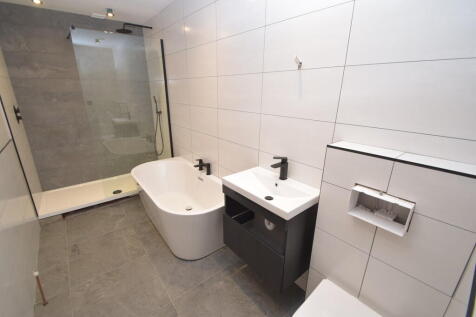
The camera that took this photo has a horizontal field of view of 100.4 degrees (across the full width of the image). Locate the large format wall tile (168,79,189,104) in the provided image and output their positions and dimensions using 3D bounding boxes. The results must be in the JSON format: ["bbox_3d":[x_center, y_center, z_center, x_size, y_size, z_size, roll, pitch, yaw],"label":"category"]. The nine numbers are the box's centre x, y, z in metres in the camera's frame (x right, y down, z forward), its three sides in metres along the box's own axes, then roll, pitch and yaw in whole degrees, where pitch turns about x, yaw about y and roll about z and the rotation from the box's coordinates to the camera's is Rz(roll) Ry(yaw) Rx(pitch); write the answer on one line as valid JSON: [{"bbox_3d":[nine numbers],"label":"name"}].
[{"bbox_3d":[-0.780,-0.885,2.627,0.010,0.300,0.600,-15,25,-38],"label":"large format wall tile"}]

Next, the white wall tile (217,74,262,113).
[{"bbox_3d":[-0.002,-0.579,1.766,0.010,0.300,0.600,-15,25,-38],"label":"white wall tile"}]

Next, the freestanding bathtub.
[{"bbox_3d":[-0.682,0.521,2.344,0.765,0.590,1.540,-15,25,-38],"label":"freestanding bathtub"}]

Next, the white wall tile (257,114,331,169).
[{"bbox_3d":[0.388,-0.144,1.444,0.011,0.304,0.597,-15,25,-38],"label":"white wall tile"}]

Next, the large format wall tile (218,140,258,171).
[{"bbox_3d":[-0.008,-0.012,1.962,0.010,0.300,0.600,-15,25,-38],"label":"large format wall tile"}]

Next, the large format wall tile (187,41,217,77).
[{"bbox_3d":[-0.387,-1.017,2.099,0.011,0.304,0.597,-15,25,-38],"label":"large format wall tile"}]

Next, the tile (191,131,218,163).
[{"bbox_3d":[-0.393,-0.156,2.396,0.011,0.304,0.597,-15,25,-38],"label":"tile"}]

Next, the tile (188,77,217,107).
[{"bbox_3d":[-0.389,-0.730,2.198,0.011,0.304,0.597,-15,25,-38],"label":"tile"}]

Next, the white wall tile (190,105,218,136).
[{"bbox_3d":[-0.394,-0.448,2.294,0.010,0.300,0.600,-15,25,-38],"label":"white wall tile"}]

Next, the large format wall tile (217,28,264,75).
[{"bbox_3d":[0.002,-0.868,1.672,0.011,0.304,0.597,-15,25,-38],"label":"large format wall tile"}]

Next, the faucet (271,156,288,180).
[{"bbox_3d":[0.298,0.091,1.462,0.162,0.174,0.050,-15,25,-38],"label":"faucet"}]

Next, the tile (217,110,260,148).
[{"bbox_3d":[-0.005,-0.295,1.864,0.010,0.300,0.600,-15,25,-38],"label":"tile"}]

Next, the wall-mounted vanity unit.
[{"bbox_3d":[0.227,0.475,1.532,0.383,0.601,0.601,-15,25,-38],"label":"wall-mounted vanity unit"}]

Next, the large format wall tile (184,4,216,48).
[{"bbox_3d":[-0.386,-1.299,2.000,0.010,0.300,0.600,-15,25,-38],"label":"large format wall tile"}]

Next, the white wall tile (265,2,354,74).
[{"bbox_3d":[0.390,-0.709,1.237,0.010,0.300,0.600,-15,25,-38],"label":"white wall tile"}]

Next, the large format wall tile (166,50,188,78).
[{"bbox_3d":[-0.777,-1.168,2.528,0.010,0.300,0.600,-15,25,-38],"label":"large format wall tile"}]

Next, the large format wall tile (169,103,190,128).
[{"bbox_3d":[-0.783,-0.601,2.725,0.010,0.300,0.600,-15,25,-38],"label":"large format wall tile"}]

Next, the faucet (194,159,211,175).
[{"bbox_3d":[-0.450,0.113,2.372,0.158,0.155,0.218,-15,25,-38],"label":"faucet"}]

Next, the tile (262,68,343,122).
[{"bbox_3d":[0.390,-0.431,1.345,0.011,0.304,0.597,-15,25,-38],"label":"tile"}]

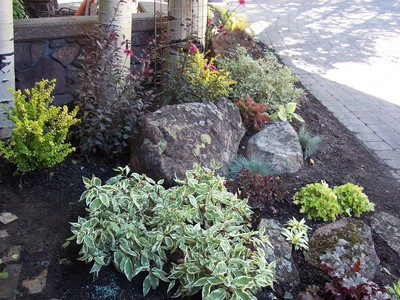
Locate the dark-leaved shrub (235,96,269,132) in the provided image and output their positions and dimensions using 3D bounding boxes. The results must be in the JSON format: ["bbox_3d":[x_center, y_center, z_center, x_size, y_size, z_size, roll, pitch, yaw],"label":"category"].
[{"bbox_3d":[0.452,-0.311,3.888,0.306,0.286,0.275,4,22,6],"label":"dark-leaved shrub"}]

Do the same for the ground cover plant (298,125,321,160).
[{"bbox_3d":[0.835,-0.057,3.438,0.171,0.274,0.171,7,23,13],"label":"ground cover plant"}]

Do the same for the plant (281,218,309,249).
[{"bbox_3d":[0.498,0.435,2.351,0.150,0.161,0.150,7,23,13],"label":"plant"}]

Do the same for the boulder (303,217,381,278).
[{"bbox_3d":[0.723,0.502,2.298,0.364,0.253,0.291,10,23,19],"label":"boulder"}]

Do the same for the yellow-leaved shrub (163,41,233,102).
[{"bbox_3d":[0.004,-0.607,3.996,0.631,0.627,0.568,1,22,0],"label":"yellow-leaved shrub"}]

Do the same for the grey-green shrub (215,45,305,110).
[{"bbox_3d":[0.581,-0.677,4.367,0.832,0.612,0.707,4,22,7],"label":"grey-green shrub"}]

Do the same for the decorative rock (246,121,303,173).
[{"bbox_3d":[0.528,-0.023,3.205,0.387,0.371,0.329,5,22,9],"label":"decorative rock"}]

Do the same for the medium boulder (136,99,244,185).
[{"bbox_3d":[-0.073,-0.055,3.008,0.741,0.548,0.556,1,22,-1],"label":"medium boulder"}]

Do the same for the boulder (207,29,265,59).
[{"bbox_3d":[0.502,-1.354,5.980,0.801,0.509,0.600,3,22,4],"label":"boulder"}]

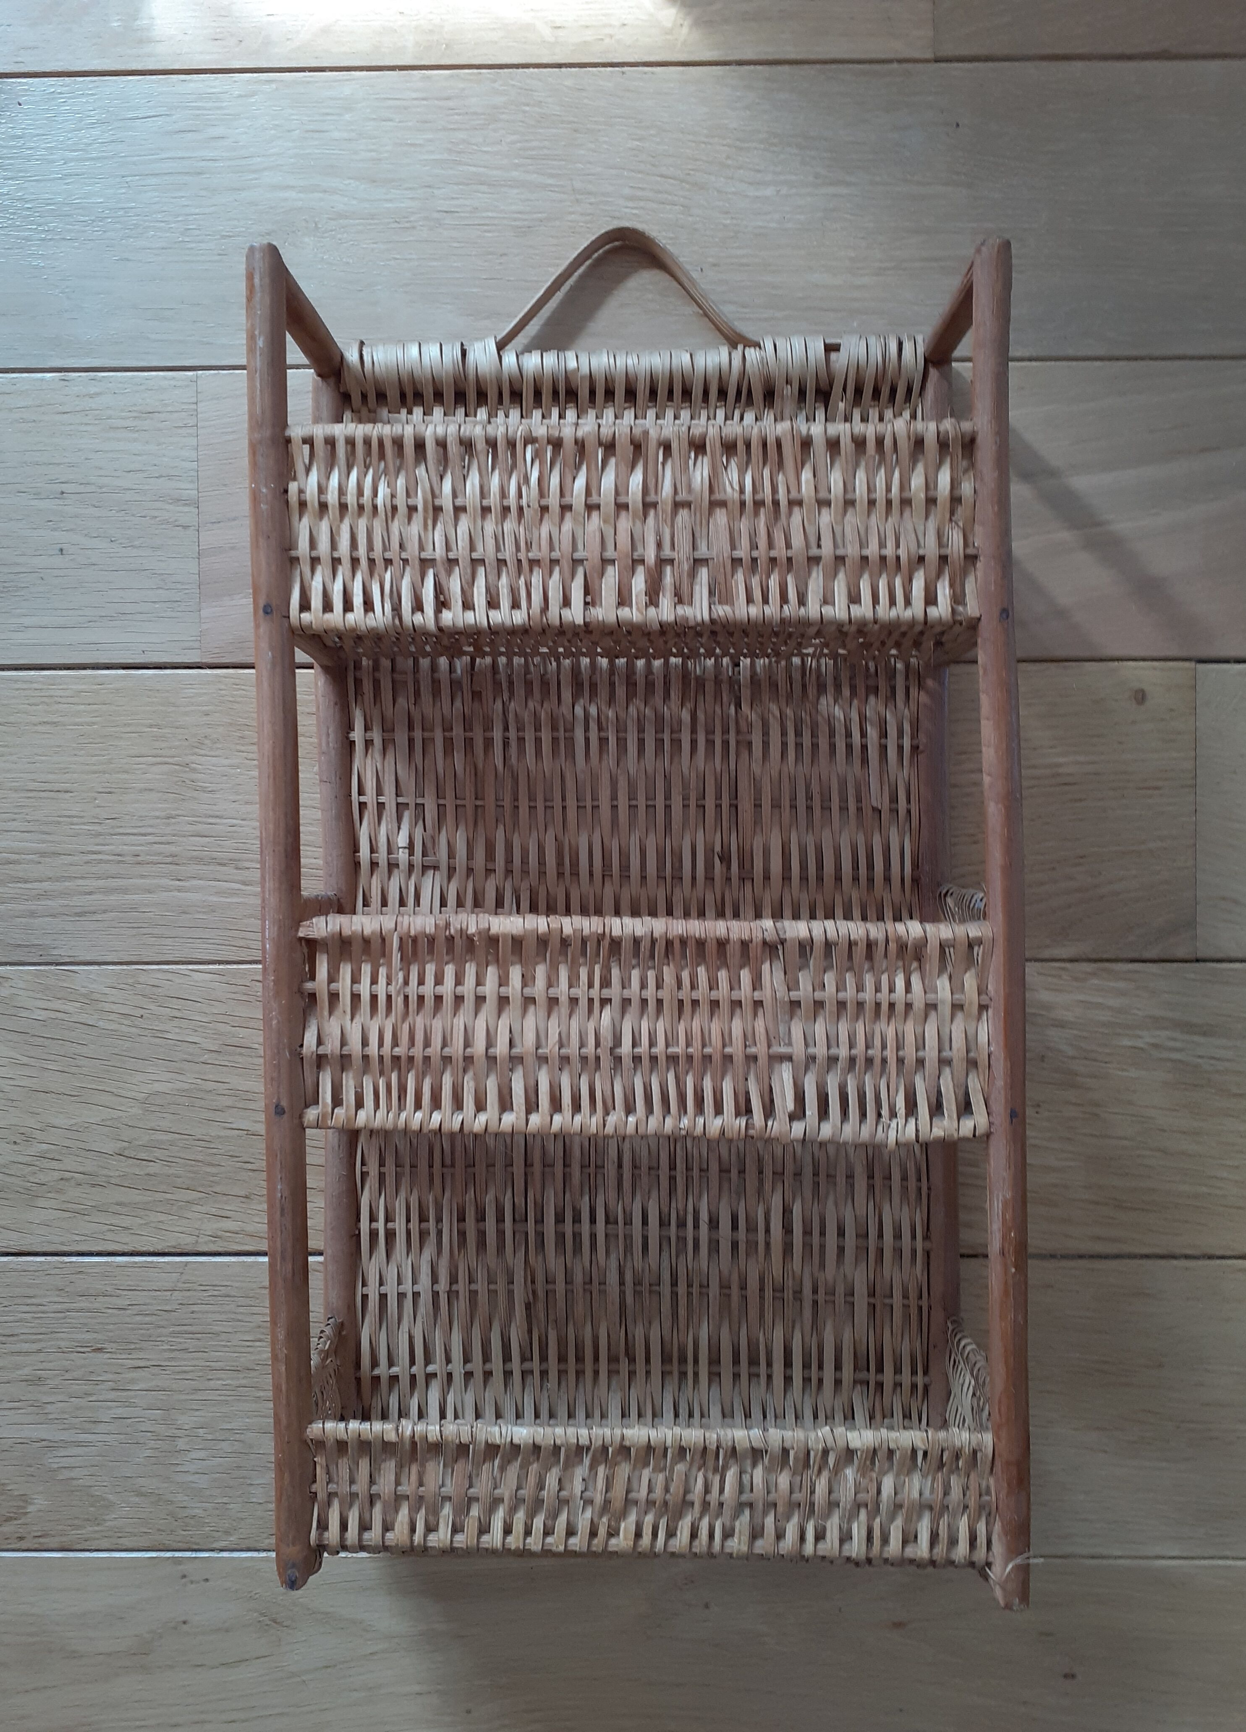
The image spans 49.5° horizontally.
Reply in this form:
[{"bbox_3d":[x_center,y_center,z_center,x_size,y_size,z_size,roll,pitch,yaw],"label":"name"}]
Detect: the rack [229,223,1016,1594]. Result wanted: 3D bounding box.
[{"bbox_3d":[0.007,-0.002,0.579,0.299,0.117,0.575,-1,90,1],"label":"rack"}]

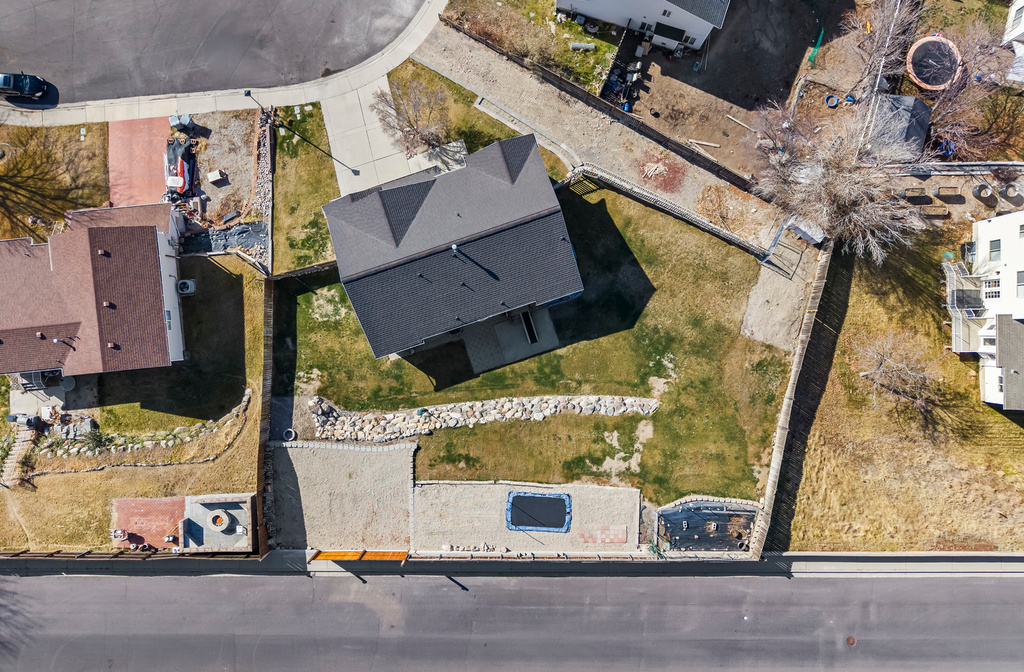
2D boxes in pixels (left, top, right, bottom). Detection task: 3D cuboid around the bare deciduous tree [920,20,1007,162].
[{"bbox_3d":[31.200,-16.700,49.100,5.300,6.600,7.400,0,90,0],"label":"bare deciduous tree"}]

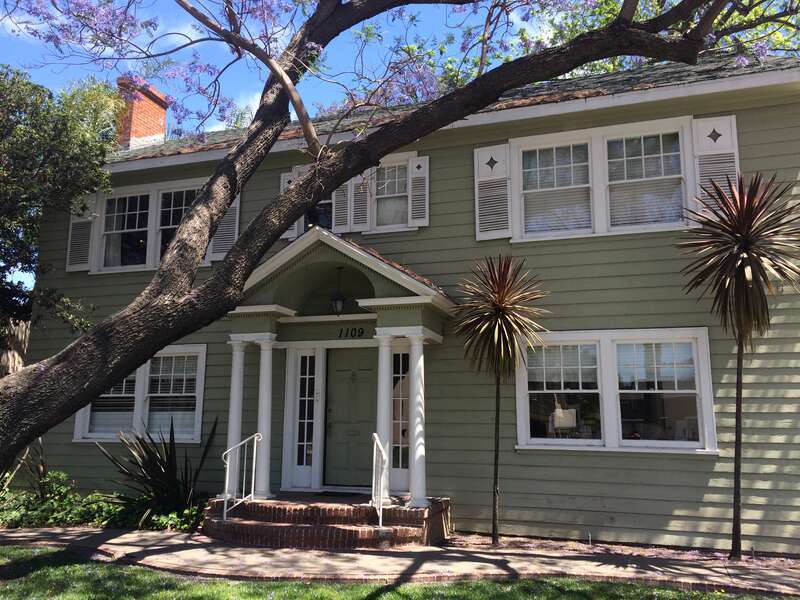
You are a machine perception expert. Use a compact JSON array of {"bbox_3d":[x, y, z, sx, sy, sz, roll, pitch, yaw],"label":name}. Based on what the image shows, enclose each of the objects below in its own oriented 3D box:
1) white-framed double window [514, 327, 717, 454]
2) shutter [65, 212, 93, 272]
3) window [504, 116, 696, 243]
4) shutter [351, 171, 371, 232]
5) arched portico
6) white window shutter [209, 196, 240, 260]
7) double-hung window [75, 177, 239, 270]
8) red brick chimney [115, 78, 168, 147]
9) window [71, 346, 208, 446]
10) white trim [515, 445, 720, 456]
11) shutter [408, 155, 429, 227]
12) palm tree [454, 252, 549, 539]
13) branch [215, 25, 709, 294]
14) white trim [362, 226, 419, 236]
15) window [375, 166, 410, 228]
[{"bbox_3d":[2.831,1.213,9.029,2.522,1.620,0.120,-3,-10,19],"label":"white-framed double window"},{"bbox_3d":[-5.926,-1.242,12.472,0.523,1.446,0.050,-3,-10,19],"label":"shutter"},{"bbox_3d":[2.839,-1.675,9.519,2.551,1.588,0.120,-3,-10,19],"label":"window"},{"bbox_3d":[-0.605,-1.573,10.307,0.327,1.080,0.037,-3,-10,19],"label":"shutter"},{"bbox_3d":[-0.893,0.910,9.337,3.148,3.601,1.263,-3,-10,19],"label":"arched portico"},{"bbox_3d":[-2.891,-1.336,11.091,0.508,1.373,0.037,-3,-10,19],"label":"white window shutter"},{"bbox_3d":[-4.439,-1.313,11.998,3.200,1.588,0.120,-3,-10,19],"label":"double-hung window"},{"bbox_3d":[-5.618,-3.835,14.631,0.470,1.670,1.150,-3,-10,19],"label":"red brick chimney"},{"bbox_3d":[-4.482,1.608,11.514,2.643,1.634,0.120,-3,-10,19],"label":"window"},{"bbox_3d":[2.696,1.904,8.510,2.478,0.057,0.082,-3,-10,19],"label":"white trim"},{"bbox_3d":[0.274,-1.616,9.998,0.319,1.082,0.037,-3,-10,19],"label":"shutter"},{"bbox_3d":[1.304,1.222,8.581,1.226,3.678,1.098,-3,-10,19],"label":"palm tree"},{"bbox_3d":[0.324,-1.303,6.546,4.899,2.247,1.000,-3,-10,19],"label":"branch"},{"bbox_3d":[-0.154,-1.047,10.046,0.897,0.046,0.082,-3,-10,19],"label":"white trim"},{"bbox_3d":[-0.131,-1.636,10.549,0.694,1.183,0.120,-3,-10,19],"label":"window"}]

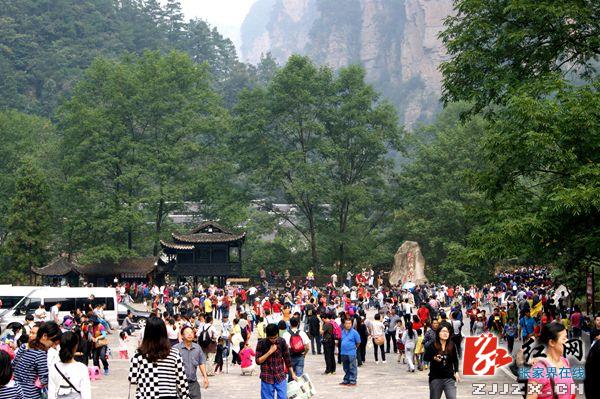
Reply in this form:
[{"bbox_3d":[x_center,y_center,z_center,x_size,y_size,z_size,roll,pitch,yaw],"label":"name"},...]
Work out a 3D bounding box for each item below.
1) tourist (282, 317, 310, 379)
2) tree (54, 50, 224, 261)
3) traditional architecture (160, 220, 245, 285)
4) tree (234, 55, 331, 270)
[{"bbox_3d":[-0.079,3.724,27.410,0.660,1.680,0.460,1,-4,-8],"label":"tourist"},{"bbox_3d":[-17.472,-3.996,124.560,18.890,25.570,16.000,0,-4,0],"label":"tree"},{"bbox_3d":[-9.775,5.906,111.857,8.430,7.610,7.500,0,-4,0],"label":"traditional architecture"},{"bbox_3d":[-1.954,-4.101,124.567,10.890,24.450,11.000,0,-4,0],"label":"tree"}]

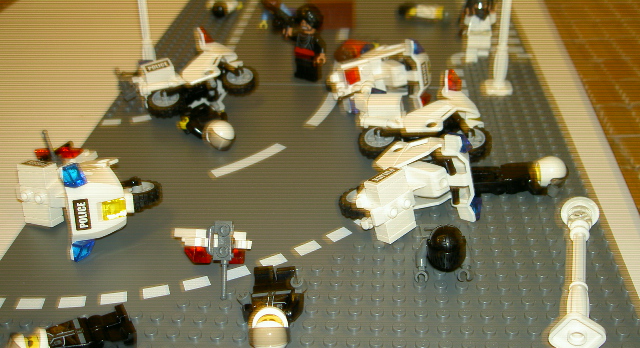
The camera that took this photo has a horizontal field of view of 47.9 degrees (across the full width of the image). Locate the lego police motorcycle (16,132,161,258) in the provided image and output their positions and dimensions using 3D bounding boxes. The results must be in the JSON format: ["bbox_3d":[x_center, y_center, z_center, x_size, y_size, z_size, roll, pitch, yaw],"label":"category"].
[{"bbox_3d":[-0.100,0.005,0.301,0.063,0.043,0.048,7,24,13],"label":"lego police motorcycle"}]

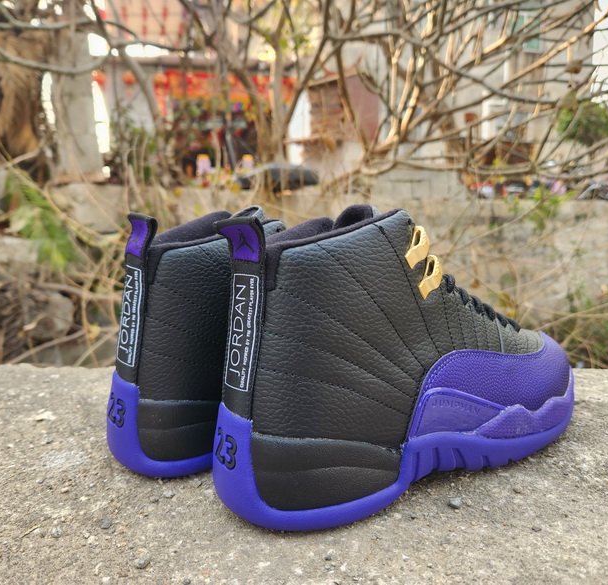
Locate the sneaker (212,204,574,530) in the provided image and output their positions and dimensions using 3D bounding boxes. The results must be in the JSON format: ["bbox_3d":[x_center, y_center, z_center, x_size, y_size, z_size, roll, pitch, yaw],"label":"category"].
[{"bbox_3d":[0.079,0.030,0.370,0.300,0.185,0.108,-6,11,-32],"label":"sneaker"}]

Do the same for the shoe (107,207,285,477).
[{"bbox_3d":[-0.004,0.023,0.426,0.300,0.185,0.108,-7,11,-34],"label":"shoe"}]

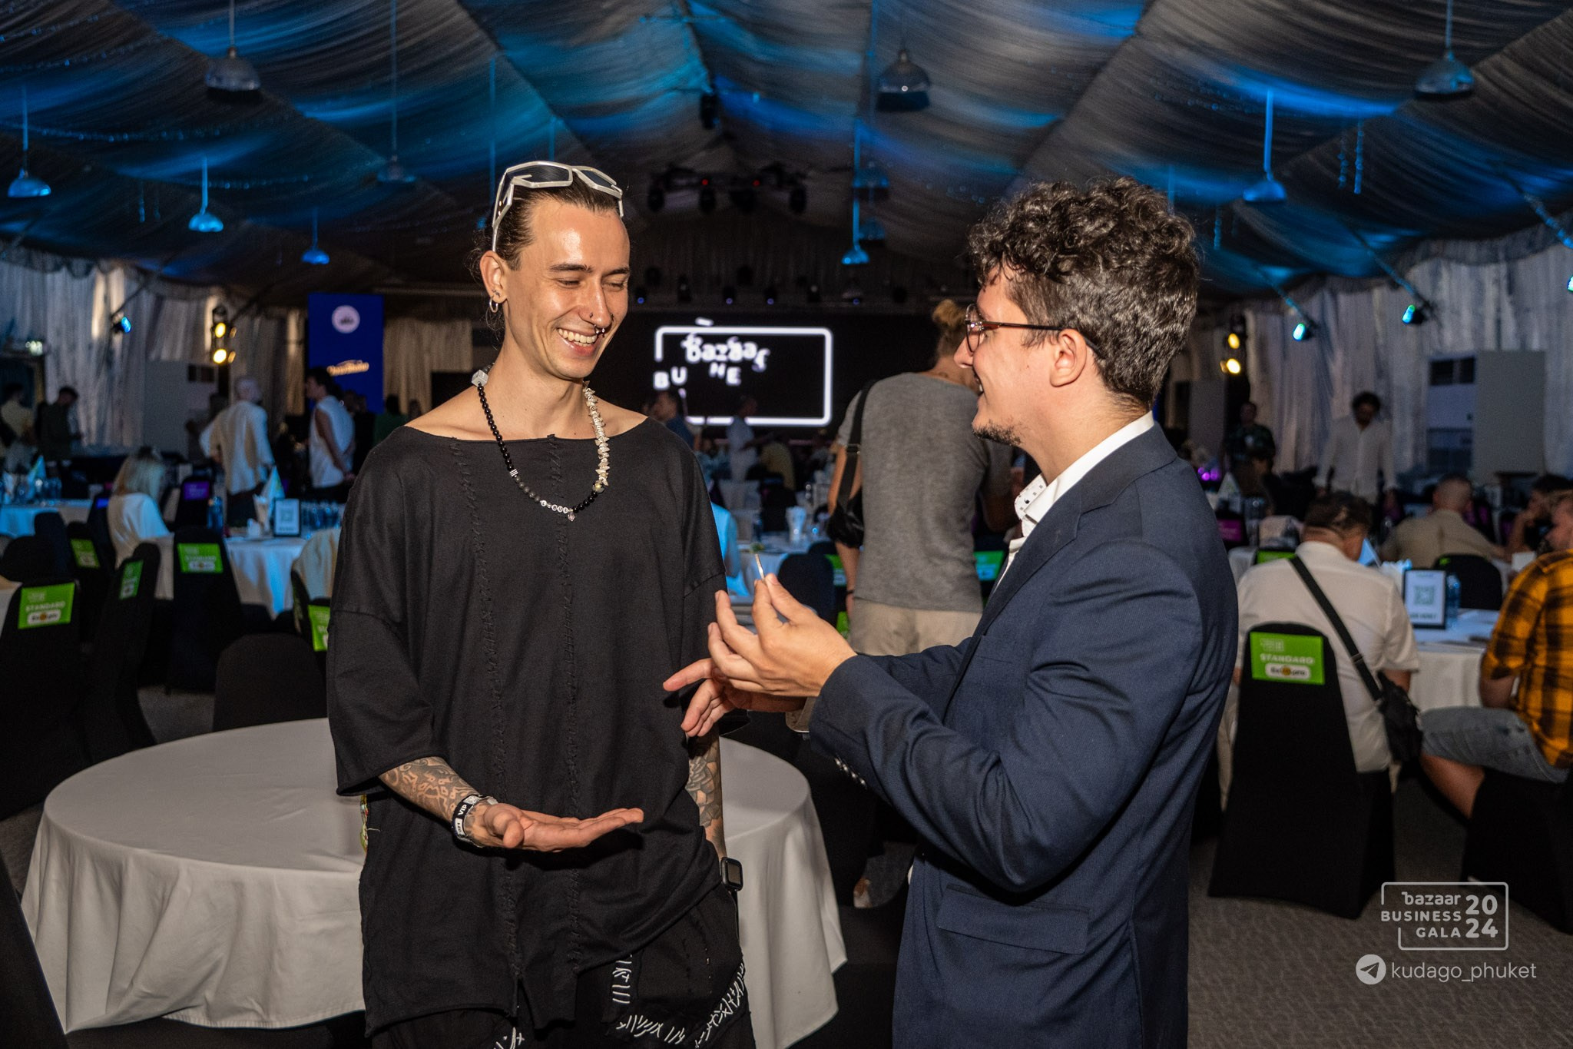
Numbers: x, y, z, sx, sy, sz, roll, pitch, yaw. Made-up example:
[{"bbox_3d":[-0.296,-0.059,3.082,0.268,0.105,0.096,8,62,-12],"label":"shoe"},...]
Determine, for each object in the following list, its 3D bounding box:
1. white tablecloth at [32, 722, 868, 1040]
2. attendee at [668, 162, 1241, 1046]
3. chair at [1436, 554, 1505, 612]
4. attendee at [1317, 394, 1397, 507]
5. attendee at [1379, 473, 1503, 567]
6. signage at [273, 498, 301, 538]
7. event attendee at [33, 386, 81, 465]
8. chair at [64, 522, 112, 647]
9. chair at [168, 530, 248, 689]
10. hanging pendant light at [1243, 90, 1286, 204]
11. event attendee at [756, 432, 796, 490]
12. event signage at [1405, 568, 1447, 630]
[{"bbox_3d":[-0.715,0.899,3.248,1.600,0.760,1.600,1,3,0],"label":"white tablecloth"},{"bbox_3d":[0.169,0.536,1.547,0.550,1.760,0.520,2,4,15],"label":"attendee"},{"bbox_3d":[3.103,0.611,7.117,0.460,0.920,0.540,4,6,38],"label":"chair"},{"bbox_3d":[4.267,-0.069,11.555,0.560,1.870,0.360,1,3,6],"label":"attendee"},{"bbox_3d":[3.354,0.401,7.988,0.620,1.320,0.750,1,3,6],"label":"attendee"},{"bbox_3d":[-3.069,-0.043,9.400,0.170,0.240,0.050,0,3,-12],"label":"signage"},{"bbox_3d":[-7.843,-0.687,16.510,0.460,1.650,0.480,-1,5,-15],"label":"event attendee"},{"bbox_3d":[-3.645,0.434,8.292,0.460,0.920,0.540,4,6,33],"label":"chair"},{"bbox_3d":[-3.110,0.452,8.470,0.470,0.910,0.560,1,4,2],"label":"chair"},{"bbox_3d":[3.916,-3.092,12.523,0.360,0.930,0.360,1,4,0],"label":"hanging pendant light"},{"bbox_3d":[-0.117,-0.283,15.032,0.480,1.260,0.650,-1,5,-20],"label":"event attendee"},{"bbox_3d":[2.537,0.293,6.025,0.168,0.232,0.050,3,5,23],"label":"event signage"}]

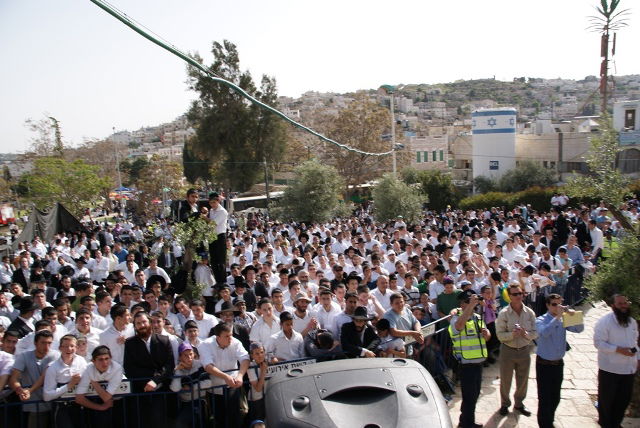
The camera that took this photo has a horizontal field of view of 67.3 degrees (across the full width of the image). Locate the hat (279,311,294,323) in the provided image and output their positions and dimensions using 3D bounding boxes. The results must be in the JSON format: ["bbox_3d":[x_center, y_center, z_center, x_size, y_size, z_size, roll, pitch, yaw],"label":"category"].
[{"bbox_3d":[-0.384,1.179,5.500,0.180,0.110,0.190,-6,8,-24],"label":"hat"}]

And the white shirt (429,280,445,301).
[{"bbox_3d":[2.032,1.391,8.100,0.440,0.580,0.280,-2,3,-30],"label":"white shirt"}]

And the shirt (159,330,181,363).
[{"bbox_3d":[-1.904,1.691,5.700,0.460,0.620,0.280,-1,2,-6],"label":"shirt"}]

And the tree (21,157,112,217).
[{"bbox_3d":[-30.606,-3.199,58.000,11.100,7.700,9.800,-7,9,-27],"label":"tree"}]

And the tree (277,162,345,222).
[{"bbox_3d":[-0.298,-0.140,19.000,2.800,3.960,2.600,-2,4,0],"label":"tree"}]

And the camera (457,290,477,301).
[{"bbox_3d":[1.904,1.058,6.200,0.240,0.120,0.180,0,3,30],"label":"camera"}]

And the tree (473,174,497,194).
[{"bbox_3d":[12.417,-1.651,36.000,2.100,2.620,2.000,-2,4,0],"label":"tree"}]

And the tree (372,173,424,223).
[{"bbox_3d":[3.113,0.000,18.800,2.100,3.260,2.000,-2,4,0],"label":"tree"}]

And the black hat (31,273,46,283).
[{"bbox_3d":[-5.385,1.216,9.200,0.310,0.130,0.330,-9,10,-37],"label":"black hat"}]

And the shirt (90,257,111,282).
[{"bbox_3d":[-5.628,1.421,12.300,0.520,0.670,0.300,-1,2,-3],"label":"shirt"}]

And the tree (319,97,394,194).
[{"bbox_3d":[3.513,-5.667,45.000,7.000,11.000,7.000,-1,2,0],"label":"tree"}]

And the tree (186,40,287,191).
[{"bbox_3d":[-6.912,-7.409,42.000,8.600,15.370,8.000,-2,4,0],"label":"tree"}]

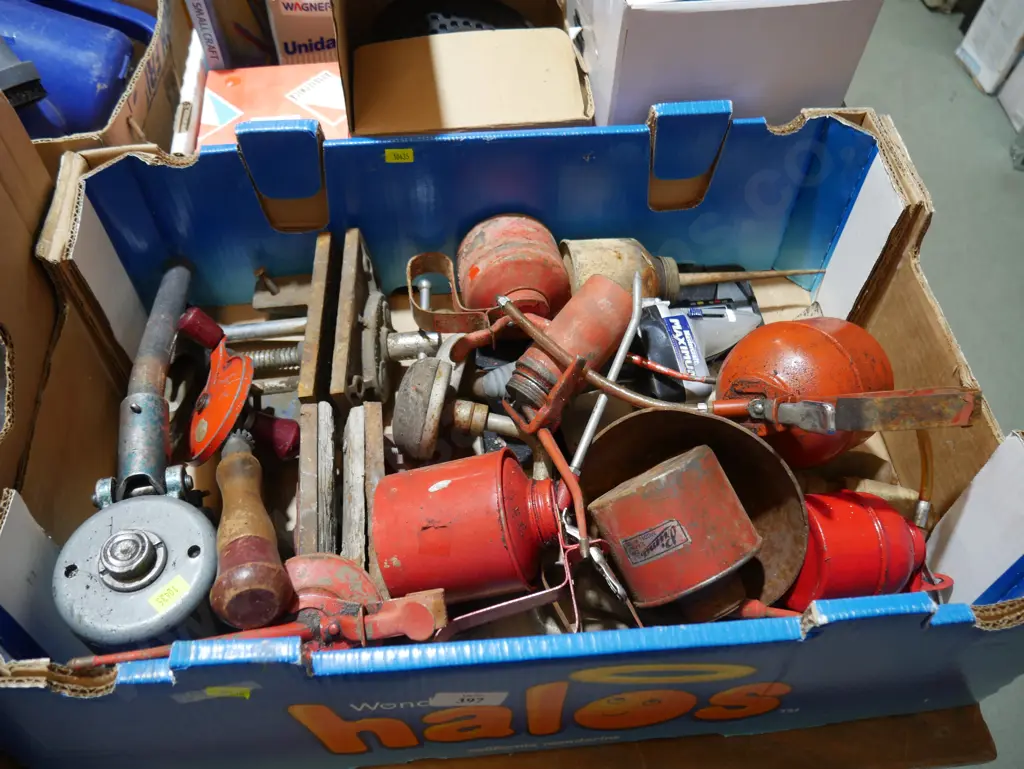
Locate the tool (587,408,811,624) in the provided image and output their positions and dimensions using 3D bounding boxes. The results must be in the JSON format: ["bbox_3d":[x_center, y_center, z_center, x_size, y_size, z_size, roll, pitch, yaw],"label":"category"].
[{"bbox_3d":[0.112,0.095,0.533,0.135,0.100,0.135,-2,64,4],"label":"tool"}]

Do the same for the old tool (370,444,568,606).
[{"bbox_3d":[-0.029,0.093,0.550,0.124,0.091,0.091,-13,91,13],"label":"old tool"}]

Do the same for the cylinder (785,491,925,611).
[{"bbox_3d":[0.232,0.112,0.555,0.108,0.083,0.083,-1,79,8],"label":"cylinder"}]

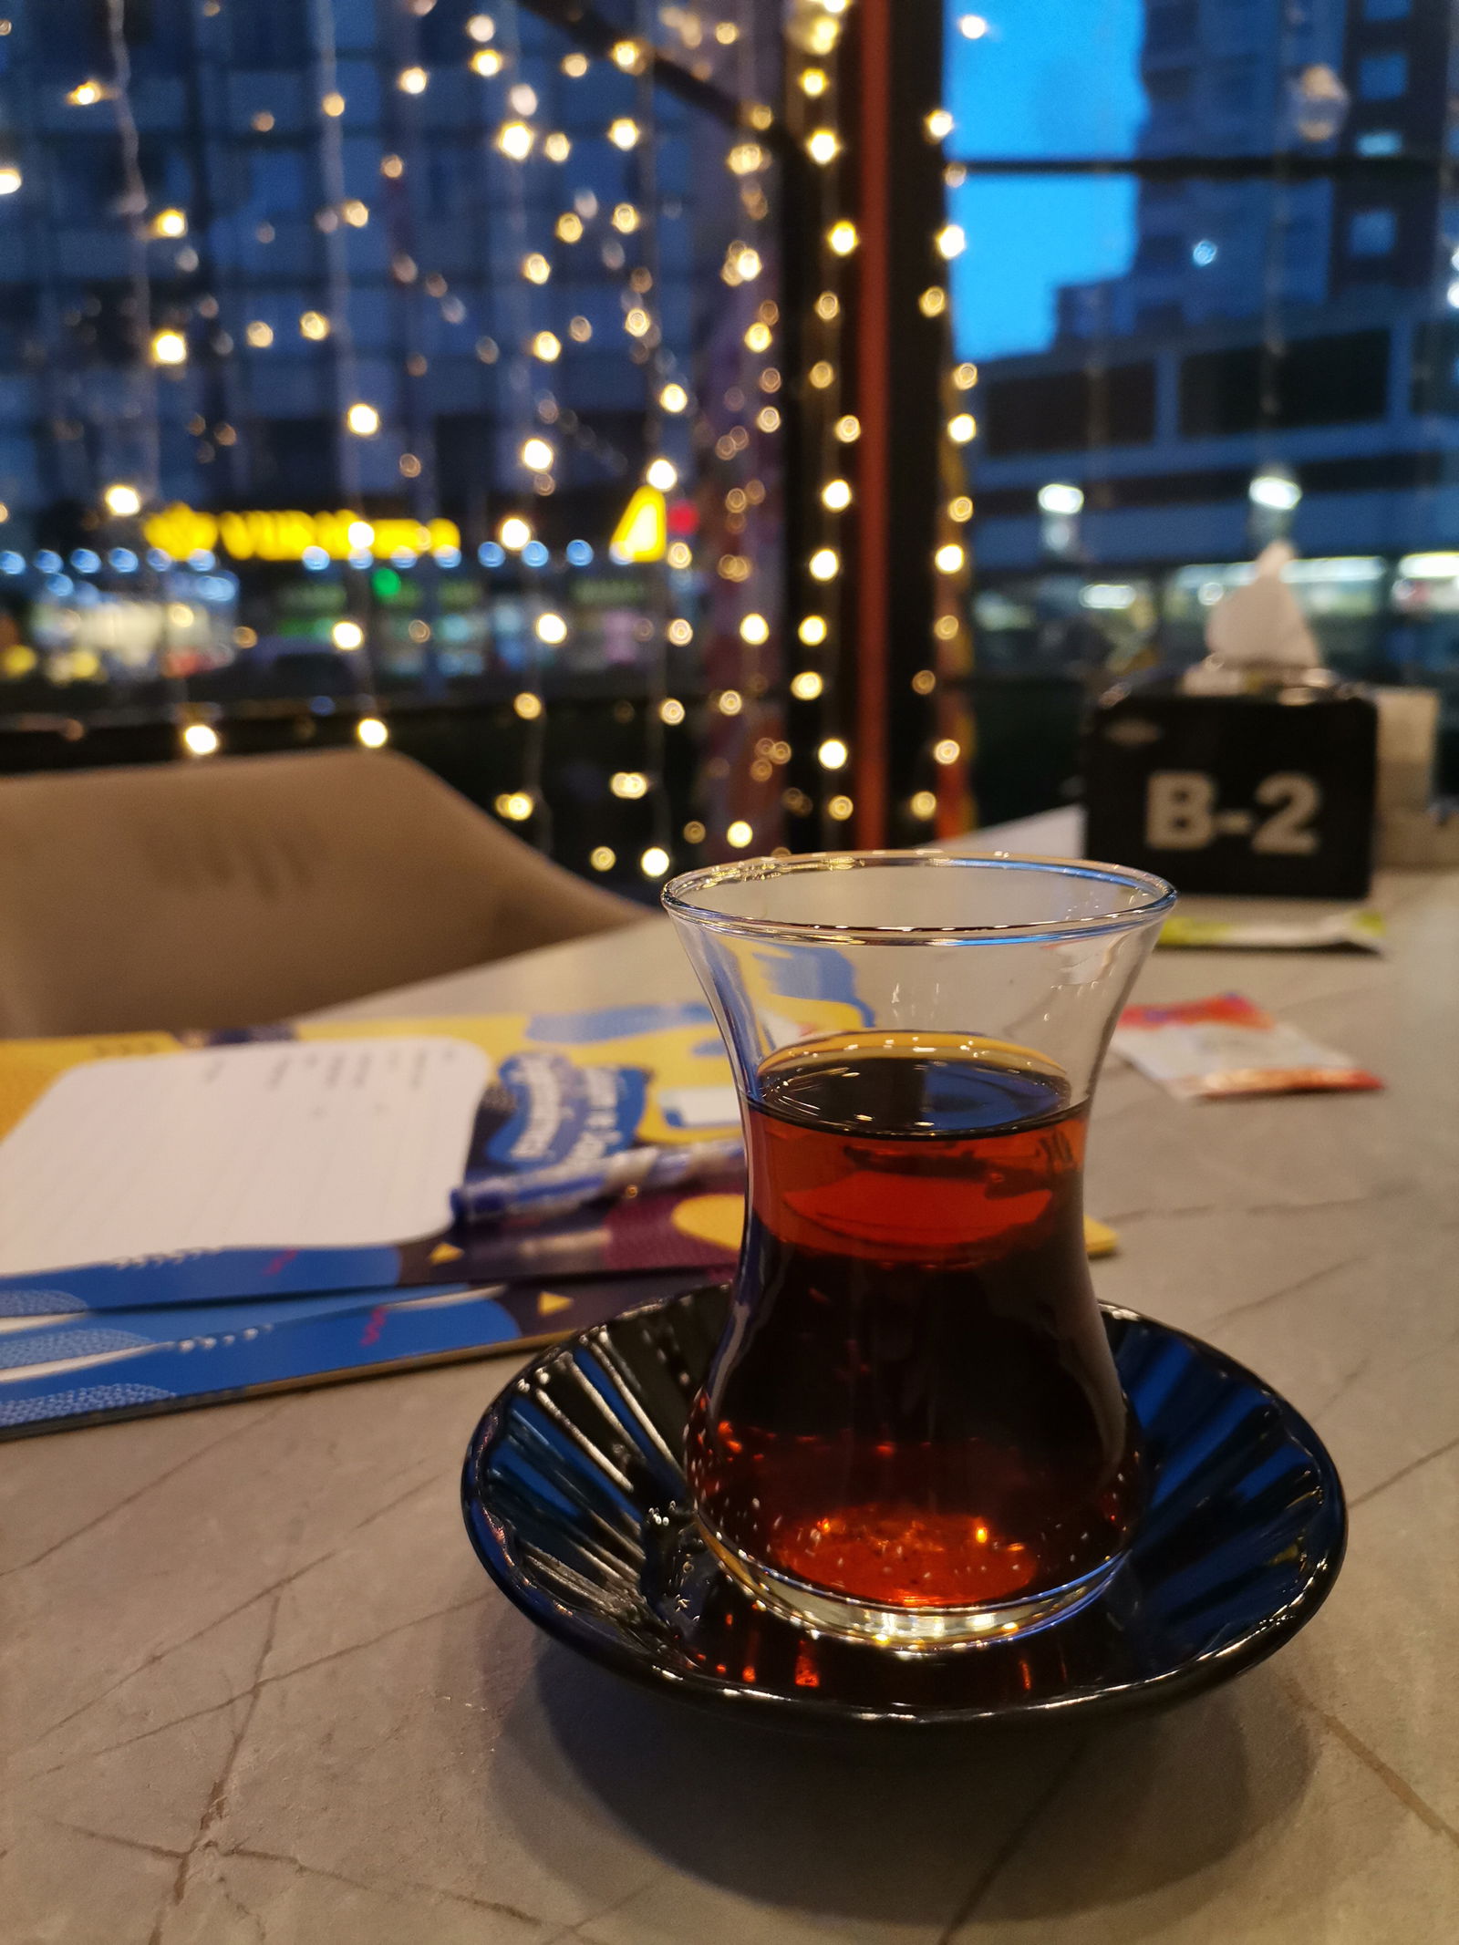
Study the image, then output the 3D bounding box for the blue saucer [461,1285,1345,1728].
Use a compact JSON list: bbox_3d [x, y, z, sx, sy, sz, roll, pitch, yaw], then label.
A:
[{"bbox_3d":[0.023,0.071,0.194,0.109,0.020,0.109,-1,12,0],"label":"blue saucer"}]

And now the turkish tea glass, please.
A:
[{"bbox_3d":[0.025,0.031,0.186,0.064,0.083,0.064,-1,12,0],"label":"turkish tea glass"}]

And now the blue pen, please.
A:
[{"bbox_3d":[0.006,0.041,0.331,0.140,0.011,0.011,-6,13,-23],"label":"blue pen"}]

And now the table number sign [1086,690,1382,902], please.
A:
[{"bbox_3d":[0.262,-0.099,0.775,0.137,0.100,0.105,2,13,14],"label":"table number sign"}]

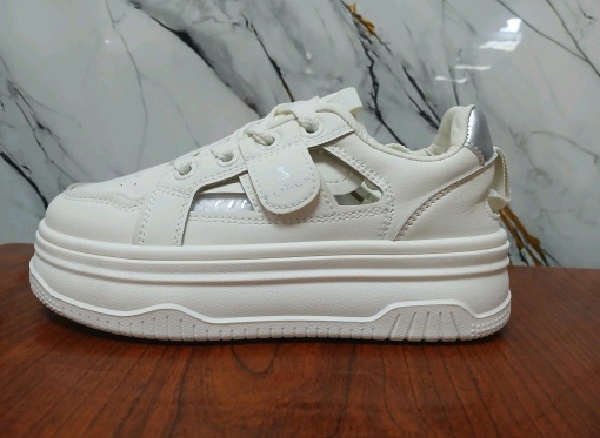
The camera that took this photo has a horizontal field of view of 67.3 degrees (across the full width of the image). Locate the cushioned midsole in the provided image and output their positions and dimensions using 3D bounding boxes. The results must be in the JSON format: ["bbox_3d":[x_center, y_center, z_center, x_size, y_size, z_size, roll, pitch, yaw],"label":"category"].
[{"bbox_3d":[-0.021,0.025,0.259,0.272,0.041,0.098,1,5,3],"label":"cushioned midsole"}]

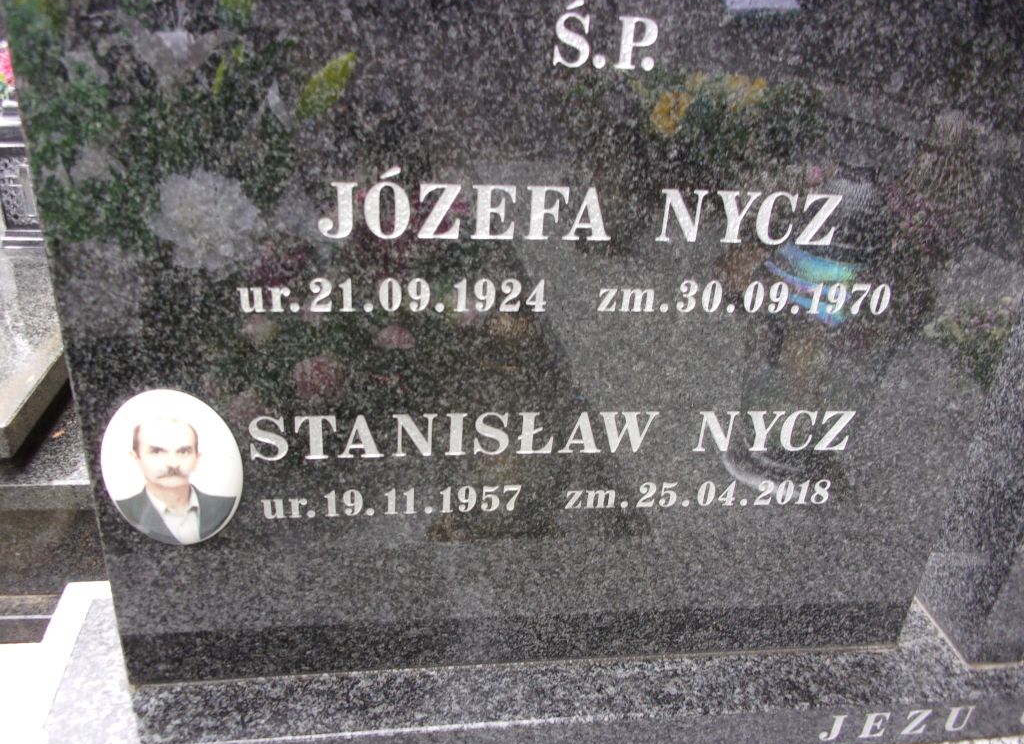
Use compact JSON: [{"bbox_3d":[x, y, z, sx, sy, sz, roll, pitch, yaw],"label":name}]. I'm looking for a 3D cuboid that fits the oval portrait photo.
[{"bbox_3d":[-0.276,0.083,0.673,0.110,0.150,0.013,0,26,-8],"label":"oval portrait photo"}]

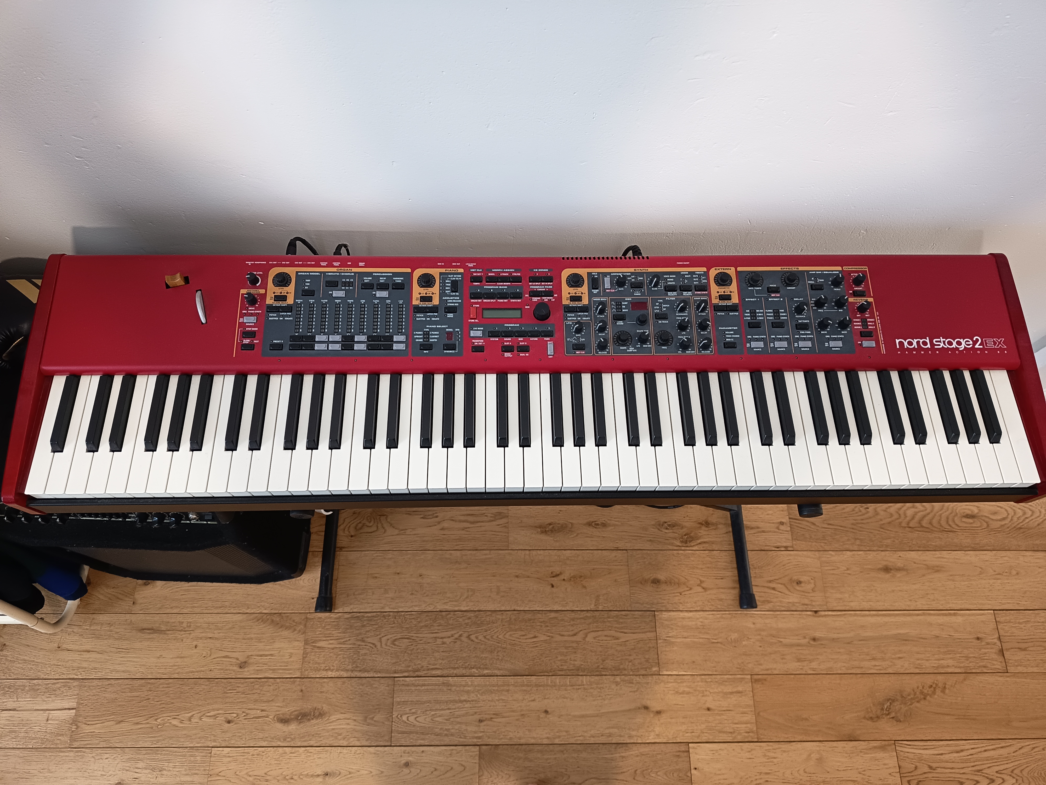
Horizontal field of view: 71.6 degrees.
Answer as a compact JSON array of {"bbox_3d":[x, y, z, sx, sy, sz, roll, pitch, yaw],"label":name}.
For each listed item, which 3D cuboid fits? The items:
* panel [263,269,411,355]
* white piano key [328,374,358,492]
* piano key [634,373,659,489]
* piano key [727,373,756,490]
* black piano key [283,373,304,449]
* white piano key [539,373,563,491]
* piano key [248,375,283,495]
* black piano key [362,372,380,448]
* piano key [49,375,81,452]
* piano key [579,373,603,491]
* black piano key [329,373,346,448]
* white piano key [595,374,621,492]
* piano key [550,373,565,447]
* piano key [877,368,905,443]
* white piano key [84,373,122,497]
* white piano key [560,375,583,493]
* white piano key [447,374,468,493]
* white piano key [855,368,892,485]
[{"bbox_3d":[-0.237,-0.105,0.926,0.184,0.015,0.121,0,73,-2],"label":"panel"},{"bbox_3d":[-0.223,0.051,0.902,0.023,0.021,0.150,0,67,-2],"label":"white piano key"},{"bbox_3d":[0.153,0.049,0.914,0.023,0.021,0.150,0,67,-2],"label":"piano key"},{"bbox_3d":[0.272,0.047,0.928,0.023,0.021,0.151,0,67,-2],"label":"piano key"},{"bbox_3d":[-0.284,0.022,0.895,0.013,0.013,0.098,0,67,-2],"label":"black piano key"},{"bbox_3d":[0.034,0.050,0.915,0.023,0.021,0.151,0,67,-2],"label":"white piano key"},{"bbox_3d":[-0.317,0.051,0.899,0.023,0.020,0.151,0,67,-2],"label":"piano key"},{"bbox_3d":[-0.189,0.023,0.909,0.013,0.013,0.096,0,67,-2],"label":"black piano key"},{"bbox_3d":[-0.569,0.026,0.897,0.013,0.013,0.096,0,67,-2],"label":"piano key"},{"bbox_3d":[0.082,0.049,0.922,0.023,0.021,0.151,0,67,-2],"label":"piano key"},{"bbox_3d":[-0.230,0.022,0.897,0.013,0.013,0.098,0,67,-2],"label":"black piano key"},{"bbox_3d":[0.106,0.048,0.923,0.023,0.021,0.151,0,67,-2],"label":"white piano key"},{"bbox_3d":[0.043,0.020,0.905,0.013,0.013,0.097,0,67,-2],"label":"piano key"},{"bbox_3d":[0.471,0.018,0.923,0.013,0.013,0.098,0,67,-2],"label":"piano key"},{"bbox_3d":[-0.512,0.053,0.904,0.023,0.021,0.151,0,67,-2],"label":"white piano key"},{"bbox_3d":[0.059,0.049,0.916,0.023,0.022,0.150,0,67,-2],"label":"white piano key"},{"bbox_3d":[-0.082,0.050,0.906,0.023,0.021,0.150,0,67,-2],"label":"white piano key"},{"bbox_3d":[0.435,0.047,0.923,0.023,0.021,0.150,0,67,-2],"label":"white piano key"}]

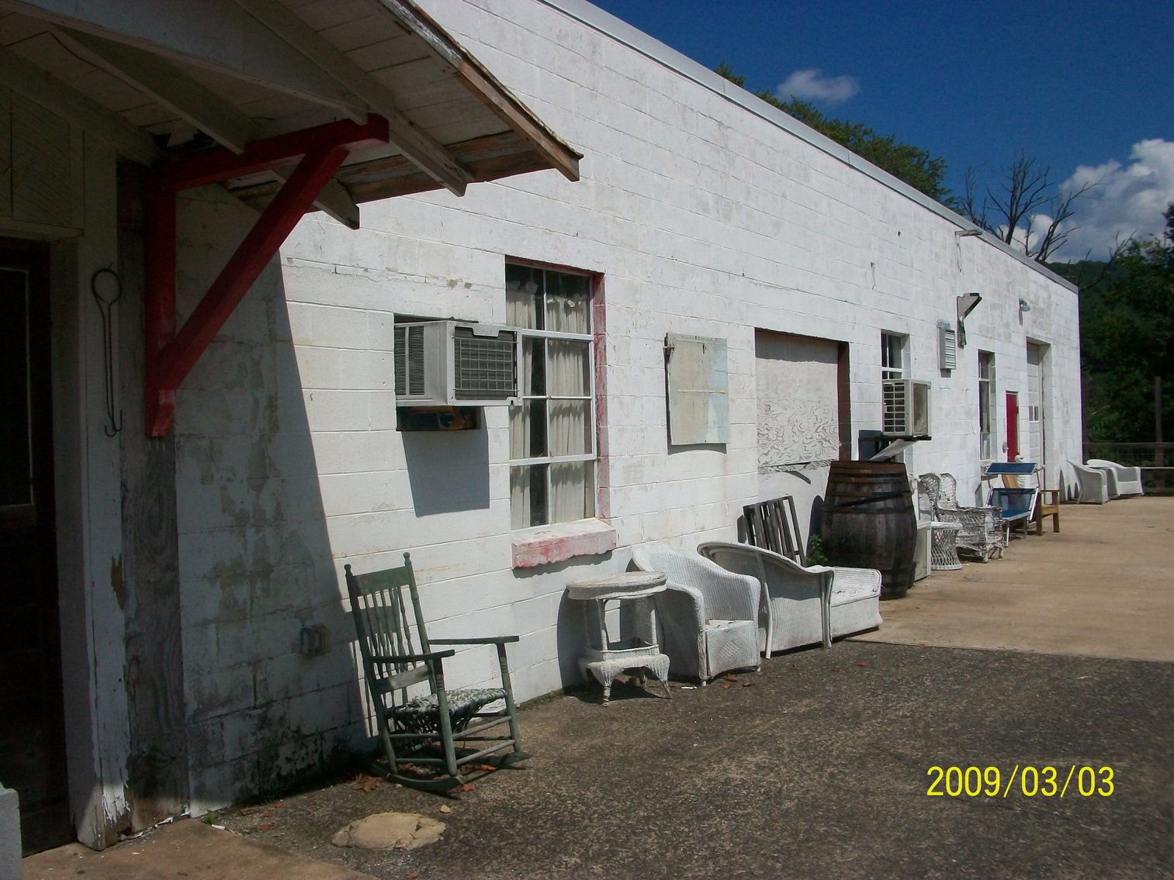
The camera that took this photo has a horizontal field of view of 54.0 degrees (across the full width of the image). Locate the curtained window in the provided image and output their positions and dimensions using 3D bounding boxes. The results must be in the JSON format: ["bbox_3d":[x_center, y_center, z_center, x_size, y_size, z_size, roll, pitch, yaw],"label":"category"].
[{"bbox_3d":[-0.254,-0.280,7.298,0.100,1.630,1.120,-1,0,32],"label":"curtained window"}]

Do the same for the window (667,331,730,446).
[{"bbox_3d":[0.862,-0.379,8.799,0.050,0.830,1.020,-1,0,32],"label":"window"}]

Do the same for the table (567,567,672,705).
[{"bbox_3d":[0.197,1.197,6.981,0.590,0.700,0.560,-1,0,0],"label":"table"}]

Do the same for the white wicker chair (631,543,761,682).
[{"bbox_3d":[0.668,1.107,7.652,0.760,0.850,0.730,-1,0,43],"label":"white wicker chair"}]

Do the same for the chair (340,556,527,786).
[{"bbox_3d":[-0.718,1.072,5.498,0.680,1.010,0.540,-1,0,28],"label":"chair"}]

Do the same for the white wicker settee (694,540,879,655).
[{"bbox_3d":[1.477,1.108,8.590,1.680,0.810,0.730,-2,0,-44],"label":"white wicker settee"}]

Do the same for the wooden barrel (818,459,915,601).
[{"bbox_3d":[2.612,0.825,10.698,0.870,1.234,0.870,-2,0,32],"label":"wooden barrel"}]

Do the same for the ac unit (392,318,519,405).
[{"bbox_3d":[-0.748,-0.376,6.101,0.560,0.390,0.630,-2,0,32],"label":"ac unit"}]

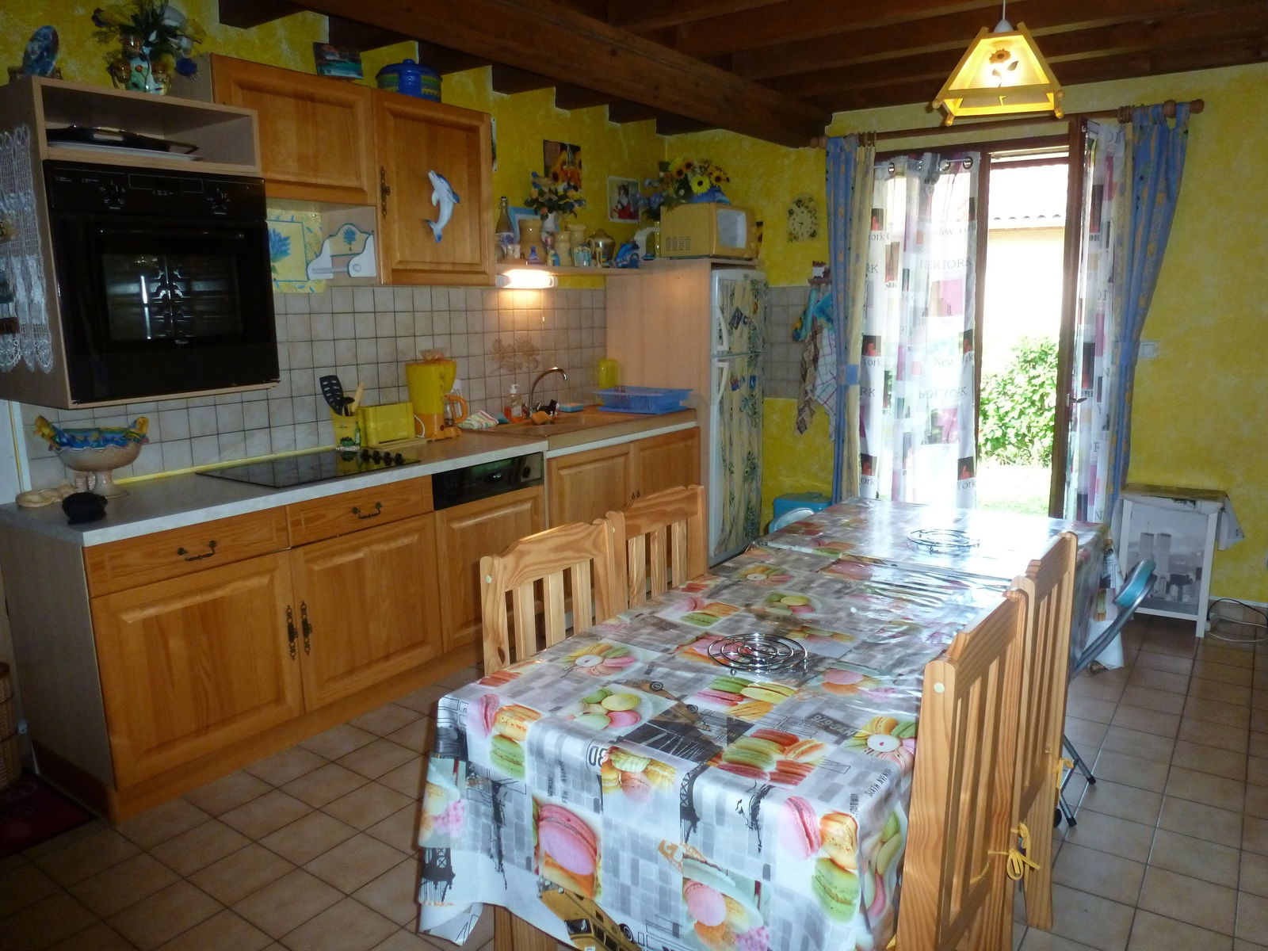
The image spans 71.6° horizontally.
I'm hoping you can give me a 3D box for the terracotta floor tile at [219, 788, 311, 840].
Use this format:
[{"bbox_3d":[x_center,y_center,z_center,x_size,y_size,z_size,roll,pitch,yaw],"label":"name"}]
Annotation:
[{"bbox_3d":[-1.025,0.941,2.449,0.192,0.010,0.192,6,12,36],"label":"terracotta floor tile"}]

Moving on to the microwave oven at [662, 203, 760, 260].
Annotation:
[{"bbox_3d":[0.417,-1.343,4.900,0.345,0.272,0.470,6,12,36],"label":"microwave oven"}]

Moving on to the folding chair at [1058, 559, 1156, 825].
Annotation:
[{"bbox_3d":[1.127,0.551,2.393,0.460,0.700,0.430,7,13,39],"label":"folding chair"}]

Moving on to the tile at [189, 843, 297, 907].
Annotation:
[{"bbox_3d":[-1.003,1.021,2.246,0.195,0.010,0.195,7,13,35],"label":"tile"}]

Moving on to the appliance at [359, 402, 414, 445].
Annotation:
[{"bbox_3d":[-1.075,-0.223,3.758,0.120,0.160,0.250,6,12,36],"label":"appliance"}]

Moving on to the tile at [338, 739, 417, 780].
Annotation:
[{"bbox_3d":[-0.824,0.914,2.832,0.195,0.010,0.195,7,13,35],"label":"tile"}]

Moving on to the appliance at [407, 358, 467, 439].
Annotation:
[{"bbox_3d":[-0.883,-0.336,3.933,0.160,0.340,0.220,6,12,36],"label":"appliance"}]

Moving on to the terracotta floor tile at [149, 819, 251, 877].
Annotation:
[{"bbox_3d":[-1.164,1.001,2.364,0.195,0.010,0.195,7,13,35],"label":"terracotta floor tile"}]

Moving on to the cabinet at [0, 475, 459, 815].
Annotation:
[{"bbox_3d":[-1.306,0.460,2.986,0.620,0.800,1.213,6,12,36],"label":"cabinet"}]

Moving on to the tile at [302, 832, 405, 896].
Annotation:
[{"bbox_3d":[-0.726,1.010,2.286,0.195,0.010,0.195,7,13,35],"label":"tile"}]

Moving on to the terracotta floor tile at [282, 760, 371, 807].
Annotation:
[{"bbox_3d":[-0.937,0.942,2.676,0.195,0.010,0.195,7,13,35],"label":"terracotta floor tile"}]

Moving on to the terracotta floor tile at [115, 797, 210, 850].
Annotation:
[{"bbox_3d":[-1.325,0.983,2.482,0.195,0.010,0.195,7,13,35],"label":"terracotta floor tile"}]

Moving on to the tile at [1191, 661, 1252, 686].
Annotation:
[{"bbox_3d":[2.169,0.727,3.240,0.192,0.010,0.192,6,12,36],"label":"tile"}]

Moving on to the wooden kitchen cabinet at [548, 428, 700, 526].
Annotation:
[{"bbox_3d":[-0.236,0.134,4.419,0.580,0.654,1.220,7,13,35],"label":"wooden kitchen cabinet"}]

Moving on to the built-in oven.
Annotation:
[{"bbox_3d":[-1.460,-0.544,2.563,0.550,0.605,0.595,6,12,36],"label":"built-in oven"}]

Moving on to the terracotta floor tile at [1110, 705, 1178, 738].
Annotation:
[{"bbox_3d":[1.671,0.802,2.879,0.192,0.010,0.192,6,12,36],"label":"terracotta floor tile"}]

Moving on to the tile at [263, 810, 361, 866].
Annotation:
[{"bbox_3d":[-0.887,0.992,2.403,0.195,0.010,0.195,7,13,35],"label":"tile"}]

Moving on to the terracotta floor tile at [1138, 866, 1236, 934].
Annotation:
[{"bbox_3d":[1.256,0.960,1.993,0.192,0.010,0.192,6,12,36],"label":"terracotta floor tile"}]

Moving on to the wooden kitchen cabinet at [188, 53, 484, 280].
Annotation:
[{"bbox_3d":[-1.096,-1.083,3.362,0.360,0.711,1.235,7,13,35],"label":"wooden kitchen cabinet"}]

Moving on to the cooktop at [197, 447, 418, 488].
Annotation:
[{"bbox_3d":[-1.175,-0.048,3.198,0.525,0.040,0.585,6,12,36],"label":"cooktop"}]

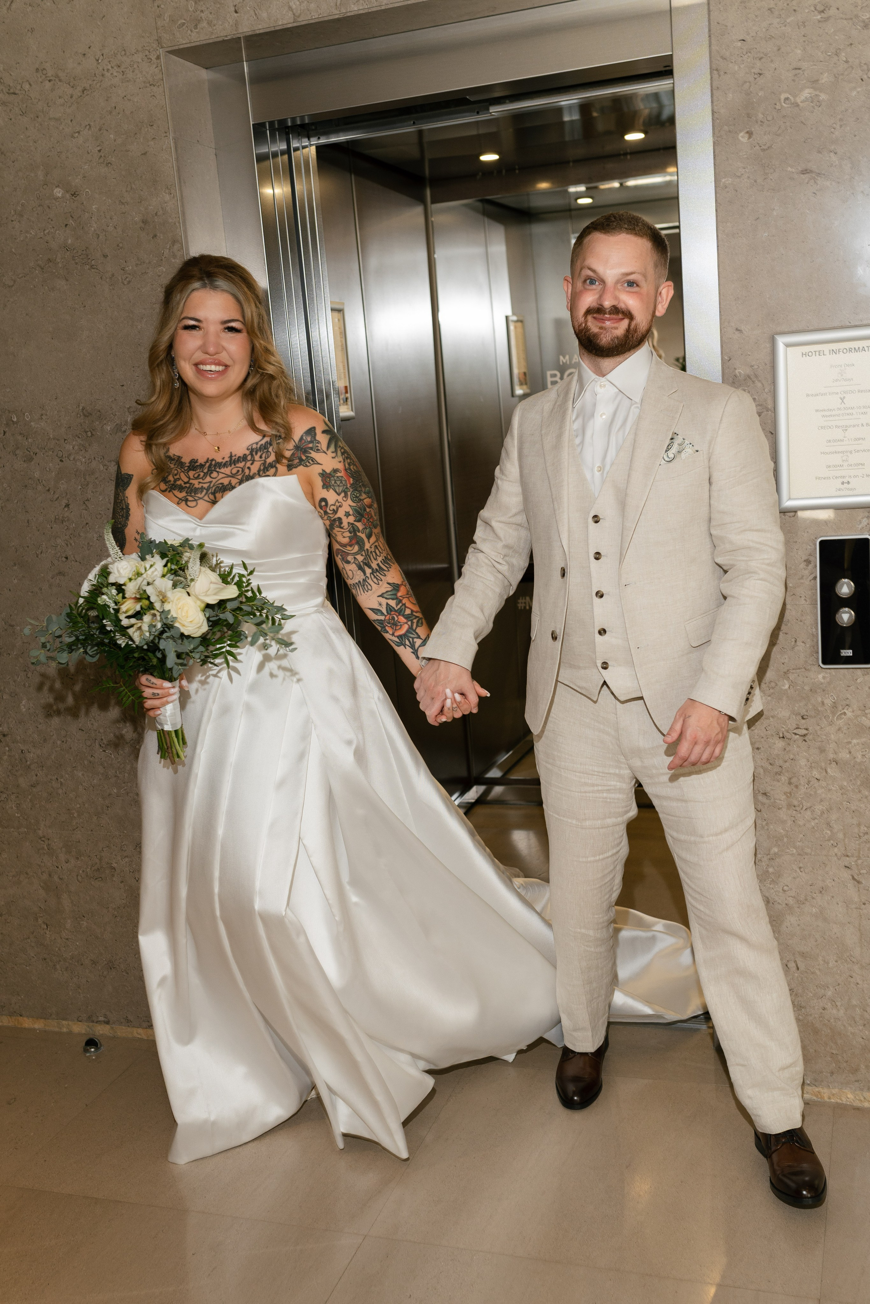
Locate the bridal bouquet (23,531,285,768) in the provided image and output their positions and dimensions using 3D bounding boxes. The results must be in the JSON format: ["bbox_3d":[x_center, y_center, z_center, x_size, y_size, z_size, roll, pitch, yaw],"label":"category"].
[{"bbox_3d":[-0.497,-0.010,2.299,0.480,0.430,0.340,-4,9,3],"label":"bridal bouquet"}]

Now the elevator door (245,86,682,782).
[{"bbox_3d":[0.166,-0.161,2.978,0.930,2.100,0.200,-1,10,19],"label":"elevator door"}]

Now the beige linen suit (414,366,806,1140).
[{"bbox_3d":[0.355,0.170,2.465,0.690,1.450,0.420,-1,10,21],"label":"beige linen suit"}]

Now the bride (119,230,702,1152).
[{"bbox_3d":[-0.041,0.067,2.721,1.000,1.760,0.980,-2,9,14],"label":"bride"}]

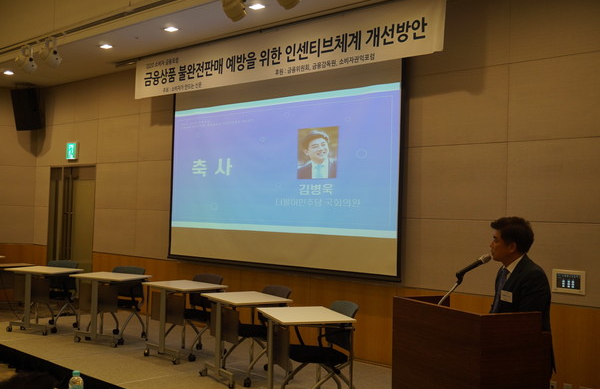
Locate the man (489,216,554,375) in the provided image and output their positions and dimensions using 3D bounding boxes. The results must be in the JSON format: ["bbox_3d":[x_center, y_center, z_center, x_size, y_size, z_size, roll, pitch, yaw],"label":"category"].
[{"bbox_3d":[1.301,0.987,3.929,0.380,1.720,0.500,2,-1,-14],"label":"man"}]

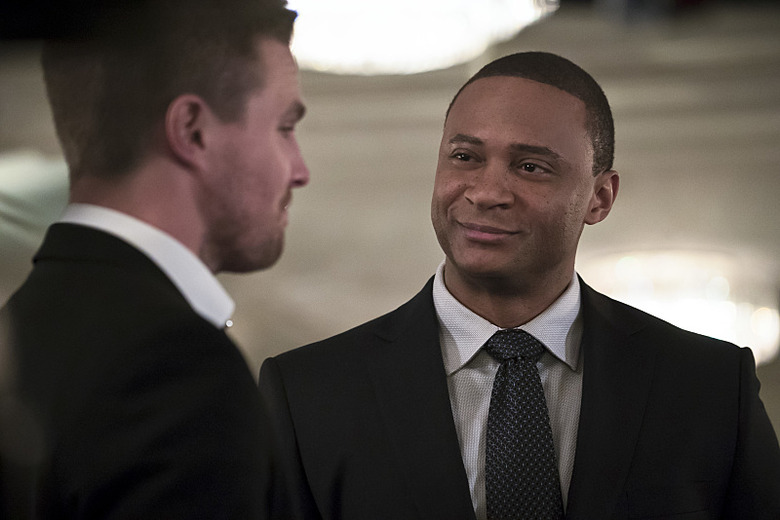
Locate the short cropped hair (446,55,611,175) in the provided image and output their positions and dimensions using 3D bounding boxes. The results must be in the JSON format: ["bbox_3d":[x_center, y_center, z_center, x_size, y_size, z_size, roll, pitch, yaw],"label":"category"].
[{"bbox_3d":[0.141,-0.131,3.500,0.163,0.155,0.190,8,-1,22],"label":"short cropped hair"}]

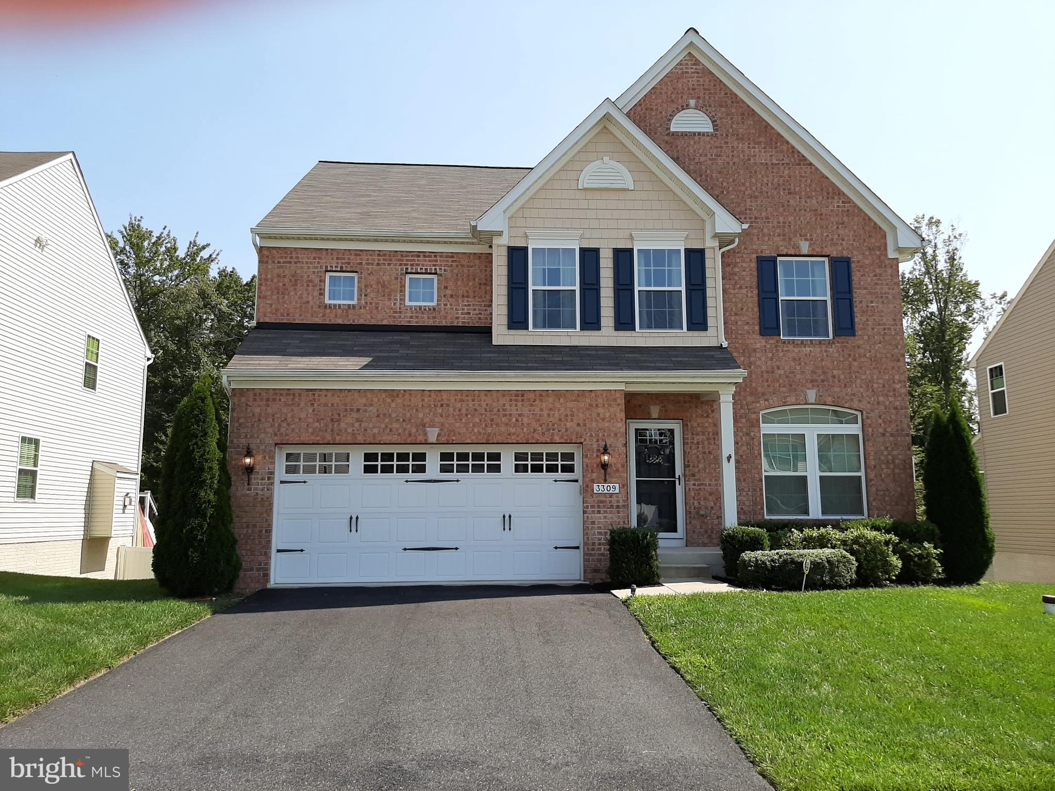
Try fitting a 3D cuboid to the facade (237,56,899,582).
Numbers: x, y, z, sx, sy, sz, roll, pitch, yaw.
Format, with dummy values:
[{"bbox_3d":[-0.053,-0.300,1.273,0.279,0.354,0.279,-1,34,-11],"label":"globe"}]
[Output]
[{"bbox_3d":[1.124,-1.862,14.000,11.806,10.116,1.500,0,-9,-3],"label":"facade"}]

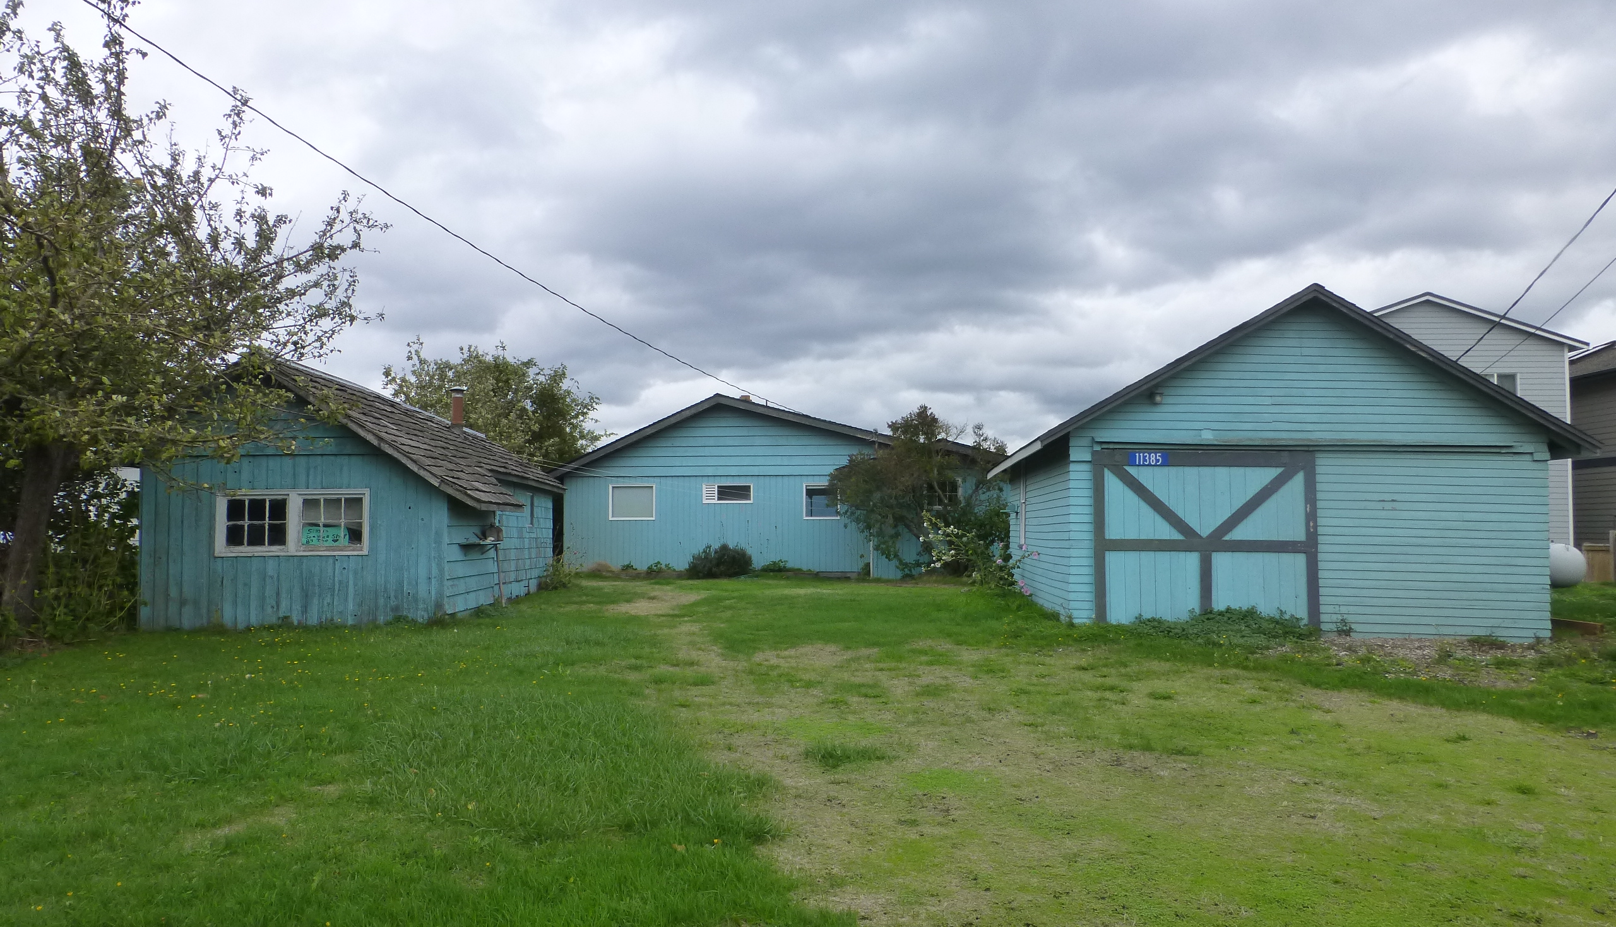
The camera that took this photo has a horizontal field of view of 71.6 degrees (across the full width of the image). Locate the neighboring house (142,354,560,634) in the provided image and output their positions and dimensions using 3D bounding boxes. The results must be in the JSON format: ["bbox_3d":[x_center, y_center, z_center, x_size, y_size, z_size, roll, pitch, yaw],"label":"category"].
[{"bbox_3d":[-6.703,0.579,18.078,4.560,3.400,7.180,0,-3,-1],"label":"neighboring house"}]

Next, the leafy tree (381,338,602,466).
[{"bbox_3d":[-8.750,-0.192,31.000,5.700,6.100,5.200,0,-3,0],"label":"leafy tree"}]

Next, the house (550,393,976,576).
[{"bbox_3d":[-0.211,0.827,33.859,12.360,4.850,9.000,0,-3,11],"label":"house"}]

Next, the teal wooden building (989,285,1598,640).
[{"bbox_3d":[6.876,0.195,18.590,7.040,4.500,8.120,0,-3,4],"label":"teal wooden building"}]

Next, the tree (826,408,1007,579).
[{"bbox_3d":[2.597,0.710,26.800,4.000,4.100,3.400,0,-3,0],"label":"tree"}]

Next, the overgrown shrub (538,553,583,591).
[{"bbox_3d":[-4.748,2.071,21.500,0.800,0.720,0.700,0,-3,0],"label":"overgrown shrub"}]

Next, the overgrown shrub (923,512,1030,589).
[{"bbox_3d":[3.359,1.762,22.500,2.050,1.600,1.800,0,-3,4],"label":"overgrown shrub"}]

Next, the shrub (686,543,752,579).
[{"bbox_3d":[-2.287,2.516,29.000,1.700,0.980,1.300,0,-3,11],"label":"shrub"}]

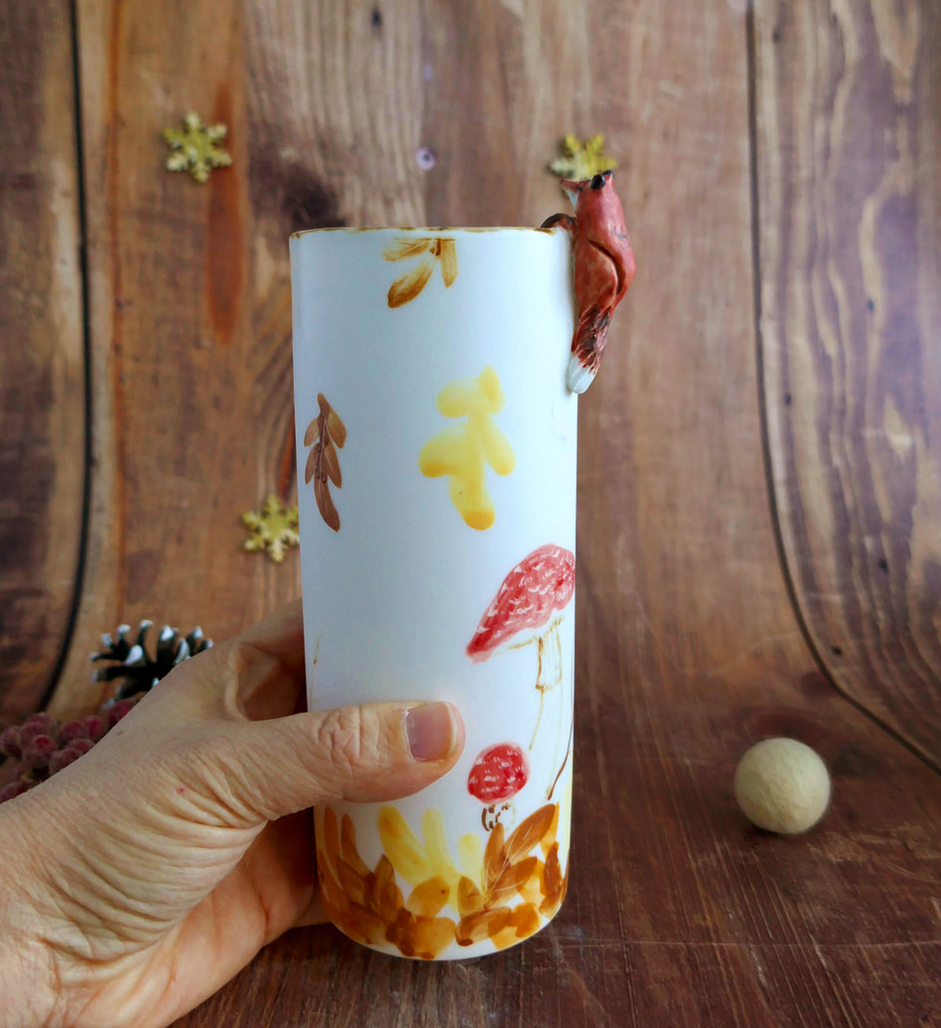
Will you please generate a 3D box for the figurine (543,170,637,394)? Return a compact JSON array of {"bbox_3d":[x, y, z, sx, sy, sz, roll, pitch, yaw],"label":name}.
[{"bbox_3d":[0.027,-0.053,0.223,0.021,0.050,0.017,2,13,11],"label":"figurine"}]

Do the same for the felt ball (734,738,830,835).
[{"bbox_3d":[0.092,0.081,0.290,0.027,0.027,0.027,0,13,0],"label":"felt ball"}]

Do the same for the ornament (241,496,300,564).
[{"bbox_3d":[-0.077,0.006,0.392,0.030,0.030,0.004,1,-21,-3],"label":"ornament"}]

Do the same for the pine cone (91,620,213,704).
[{"bbox_3d":[-0.112,0.057,0.349,0.044,0.038,0.042,0,13,0],"label":"pine cone"}]

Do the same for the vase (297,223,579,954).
[{"bbox_3d":[-0.008,0.018,0.246,0.068,0.170,0.068,0,13,0],"label":"vase"}]

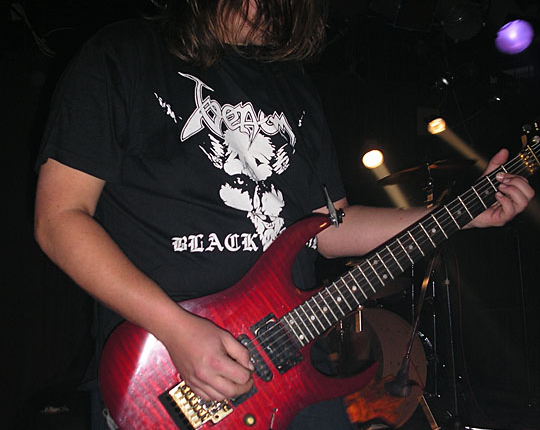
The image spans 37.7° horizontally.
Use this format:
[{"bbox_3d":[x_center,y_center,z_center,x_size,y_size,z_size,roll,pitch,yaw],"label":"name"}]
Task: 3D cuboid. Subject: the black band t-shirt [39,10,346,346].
[{"bbox_3d":[-0.118,-0.022,1.390,0.510,0.660,0.320,2,-4,-32],"label":"black band t-shirt"}]

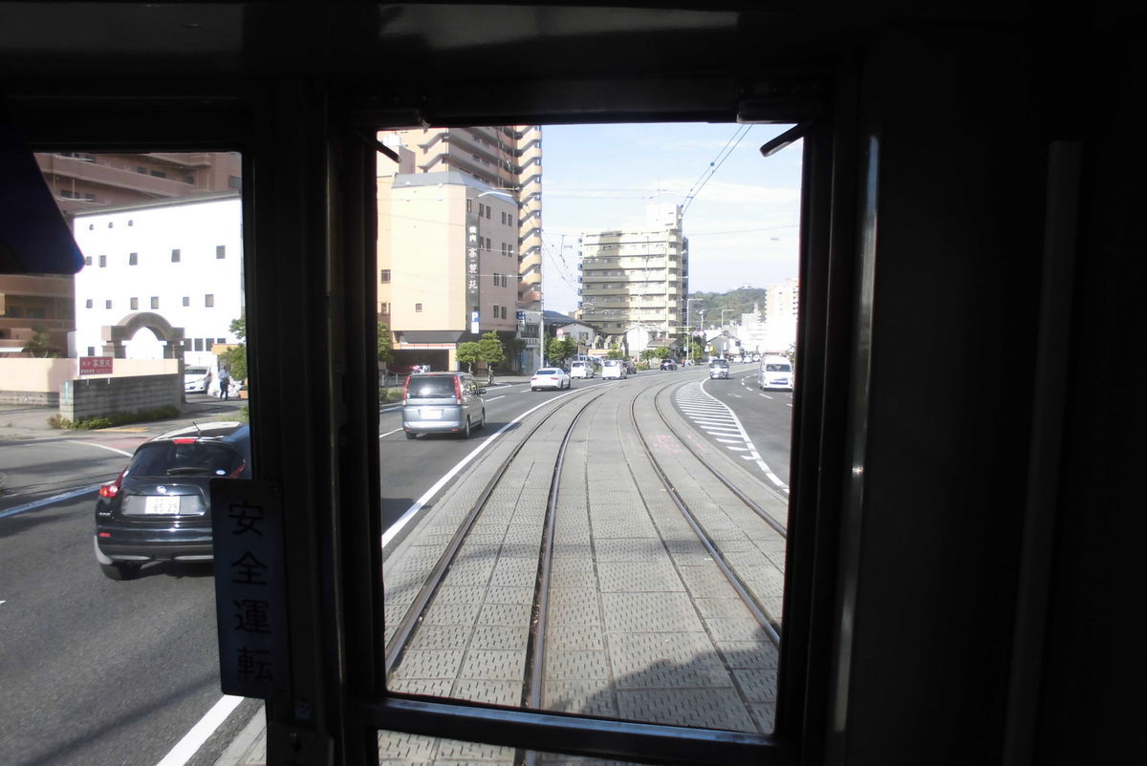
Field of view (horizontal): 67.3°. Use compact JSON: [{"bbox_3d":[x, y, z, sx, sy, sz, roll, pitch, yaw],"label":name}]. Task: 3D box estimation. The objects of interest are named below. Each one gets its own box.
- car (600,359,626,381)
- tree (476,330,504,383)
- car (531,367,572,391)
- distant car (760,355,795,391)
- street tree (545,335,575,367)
[{"bbox_3d":[3.753,-1.207,77.269,1.700,1.740,4.300,1,2,14],"label":"car"},{"bbox_3d":[-5.994,-1.865,62.929,2.000,3.950,2.000,1,2,10],"label":"tree"},{"bbox_3d":[-1.378,-0.217,54.675,1.840,1.410,4.680,0,2,8],"label":"car"},{"bbox_3d":[12.753,-0.668,54.560,1.870,2.200,4.950,0,2,8],"label":"distant car"},{"bbox_3d":[-1.144,-2.583,79.928,2.900,4.000,2.900,1,2,12],"label":"street tree"}]

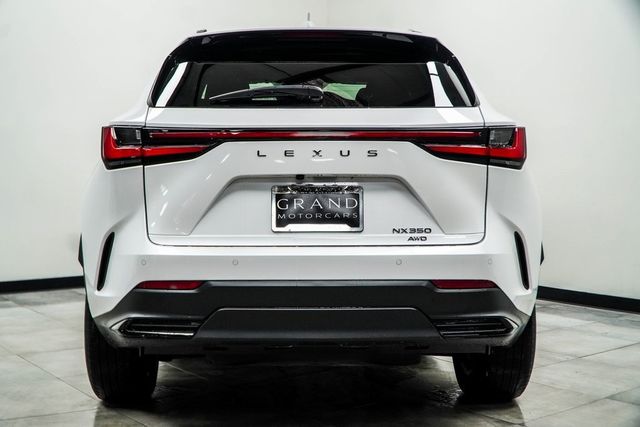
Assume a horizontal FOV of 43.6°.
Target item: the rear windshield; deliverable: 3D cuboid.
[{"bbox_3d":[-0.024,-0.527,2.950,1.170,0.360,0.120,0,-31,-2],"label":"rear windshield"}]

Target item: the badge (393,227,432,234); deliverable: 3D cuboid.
[{"bbox_3d":[0.312,0.059,2.700,0.132,0.023,0.006,0,2,-2],"label":"badge"}]

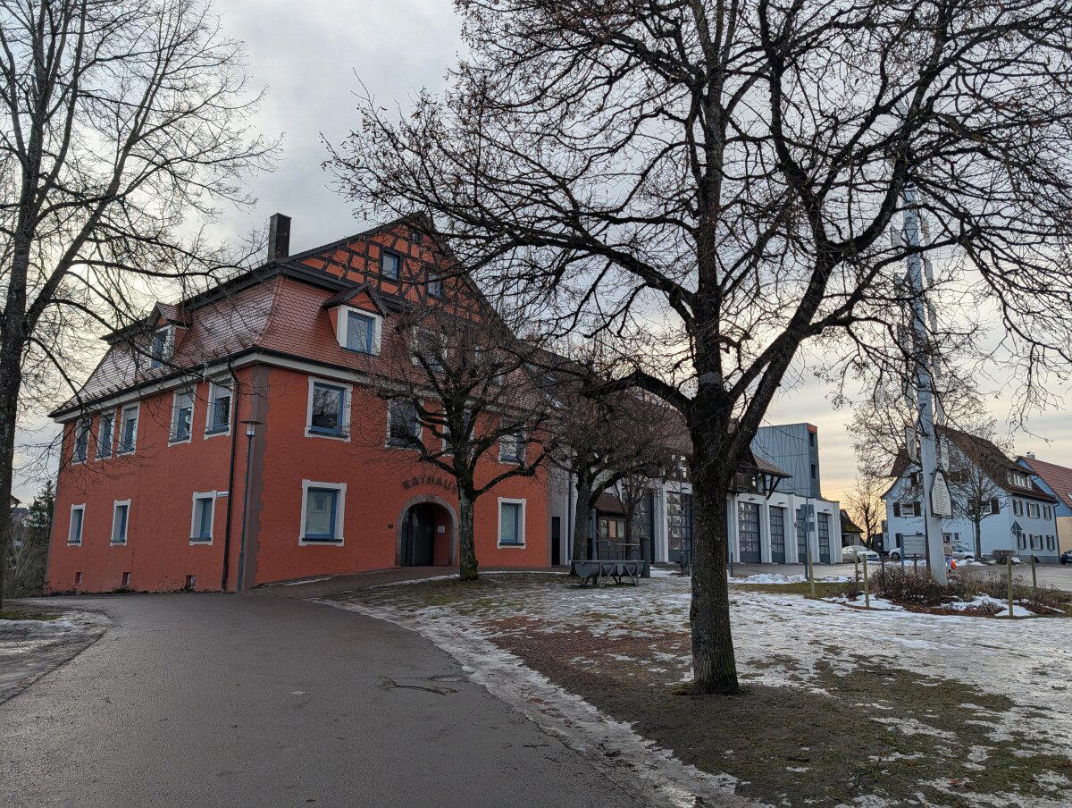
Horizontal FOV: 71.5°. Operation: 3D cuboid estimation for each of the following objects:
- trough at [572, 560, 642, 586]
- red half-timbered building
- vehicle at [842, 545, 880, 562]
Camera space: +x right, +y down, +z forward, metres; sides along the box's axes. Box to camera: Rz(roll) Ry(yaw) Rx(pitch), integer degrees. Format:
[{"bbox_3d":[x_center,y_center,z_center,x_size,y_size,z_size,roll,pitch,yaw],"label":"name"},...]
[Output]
[{"bbox_3d":[2.054,4.768,21.000,0.870,0.730,2.100,-10,-15,42],"label":"trough"},{"bbox_3d":[-9.375,0.180,30.772,15.683,14.186,13.735,-9,-15,39],"label":"red half-timbered building"},{"bbox_3d":[27.556,13.011,64.500,1.800,1.460,4.300,5,-12,-21],"label":"vehicle"}]

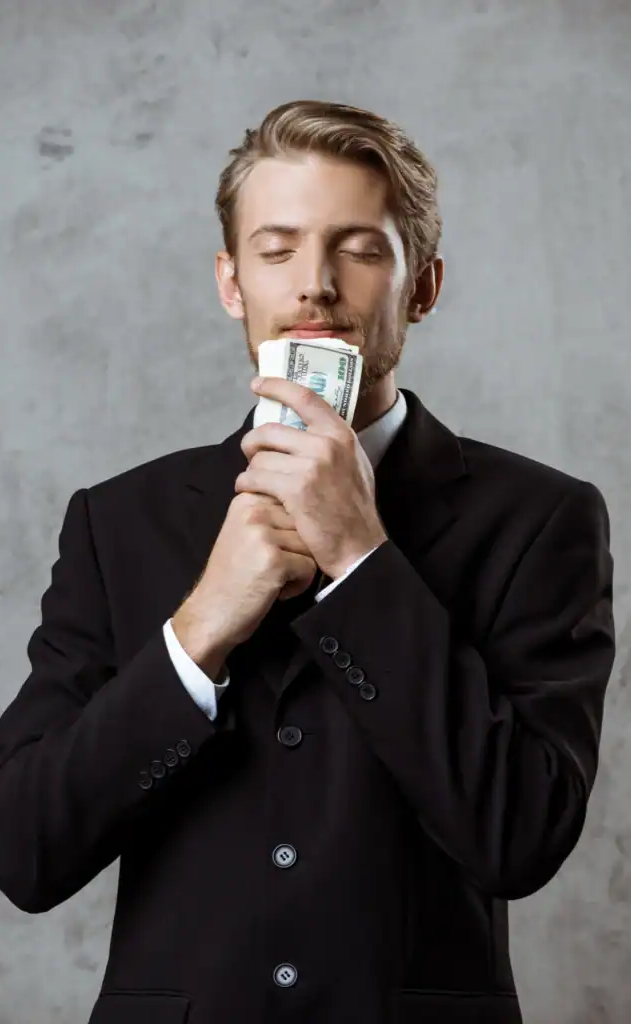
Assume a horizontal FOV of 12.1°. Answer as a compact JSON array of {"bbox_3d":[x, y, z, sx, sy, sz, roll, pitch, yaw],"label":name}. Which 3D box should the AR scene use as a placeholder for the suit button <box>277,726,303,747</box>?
[{"bbox_3d":[-0.021,0.184,2.450,0.020,0.020,0.004,0,6,-3],"label":"suit button"}]

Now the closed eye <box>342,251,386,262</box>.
[{"bbox_3d":[0.038,-0.209,2.445,0.036,0.010,0.012,0,-3,0],"label":"closed eye"}]

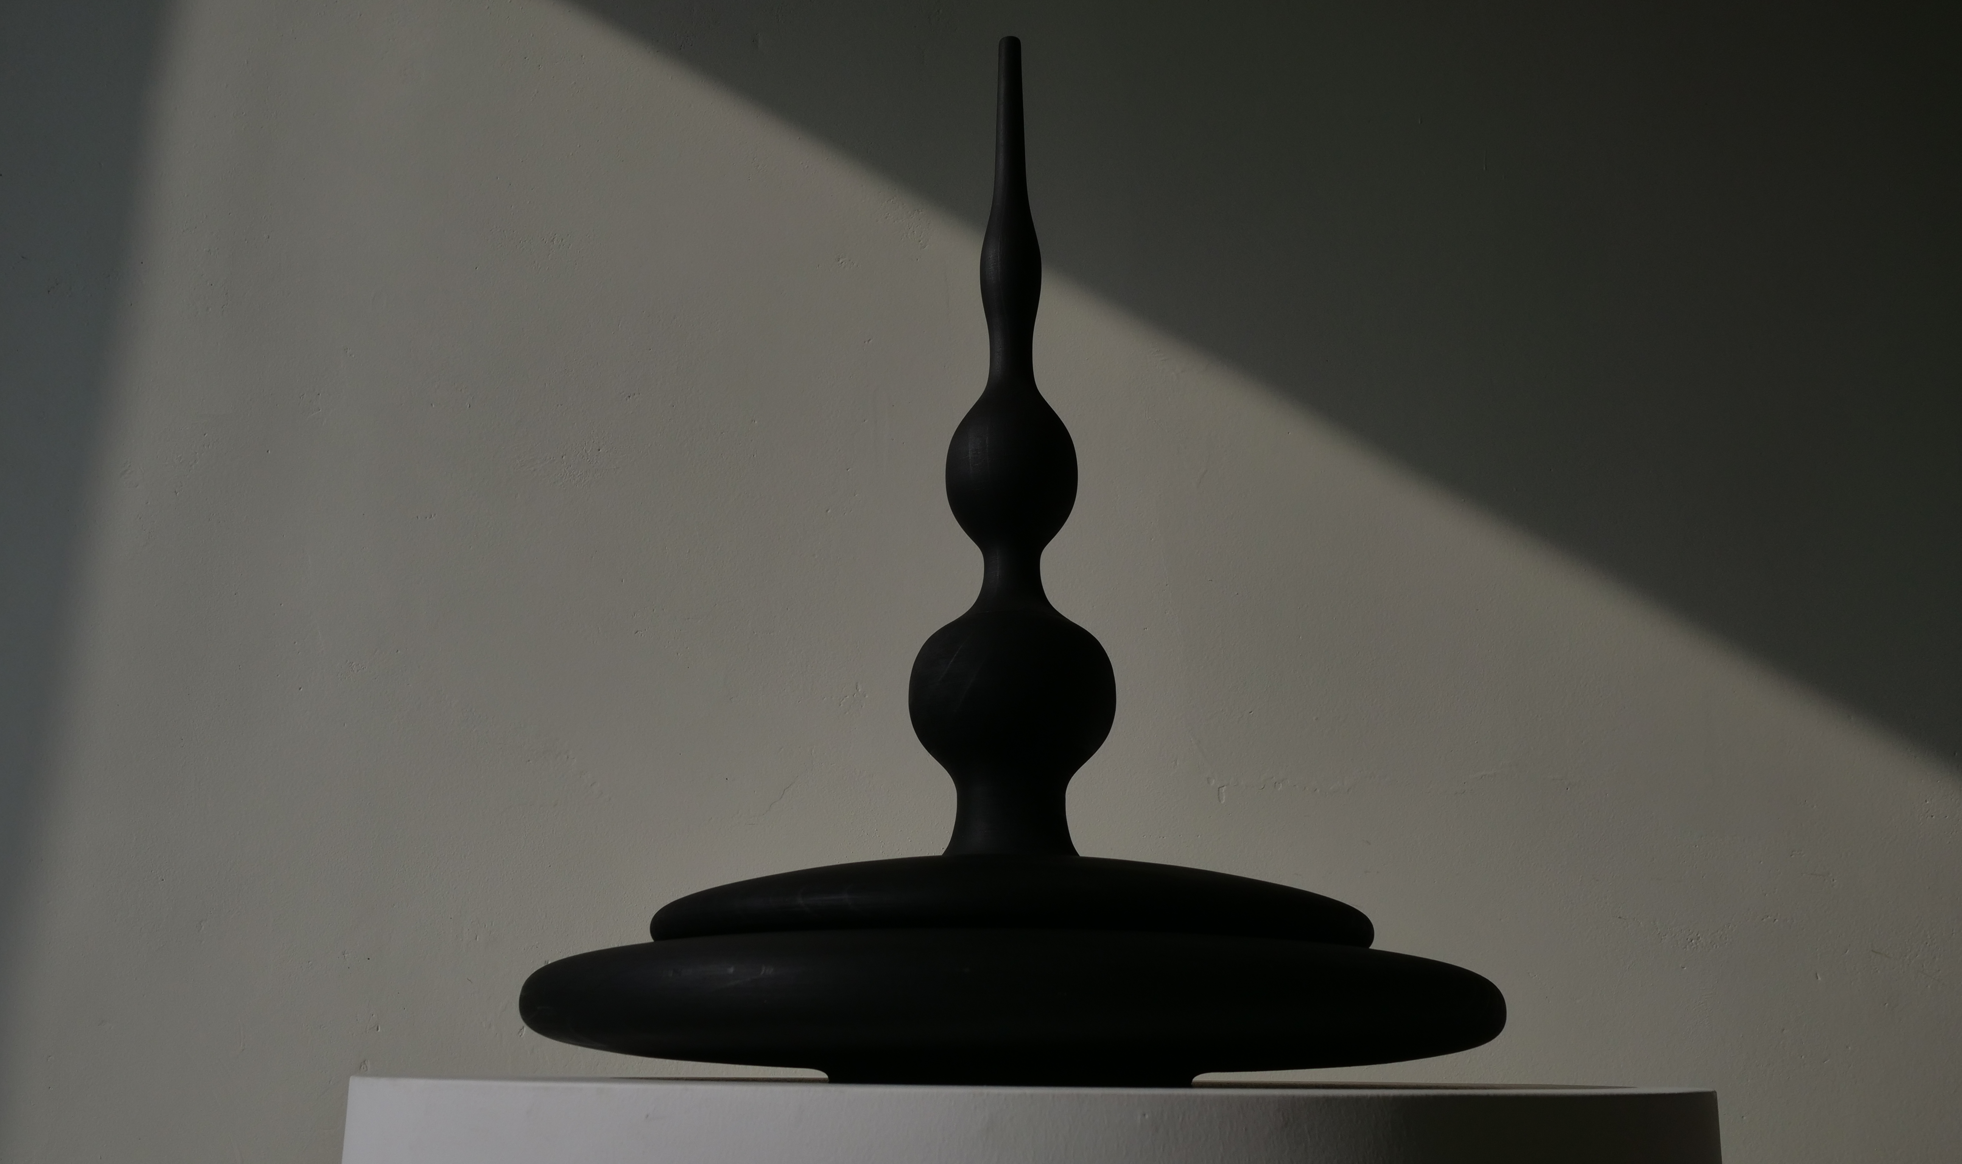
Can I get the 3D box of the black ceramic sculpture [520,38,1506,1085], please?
[{"bbox_3d":[0.017,-0.036,0.915,0.471,0.586,0.471,0,-16,0],"label":"black ceramic sculpture"}]

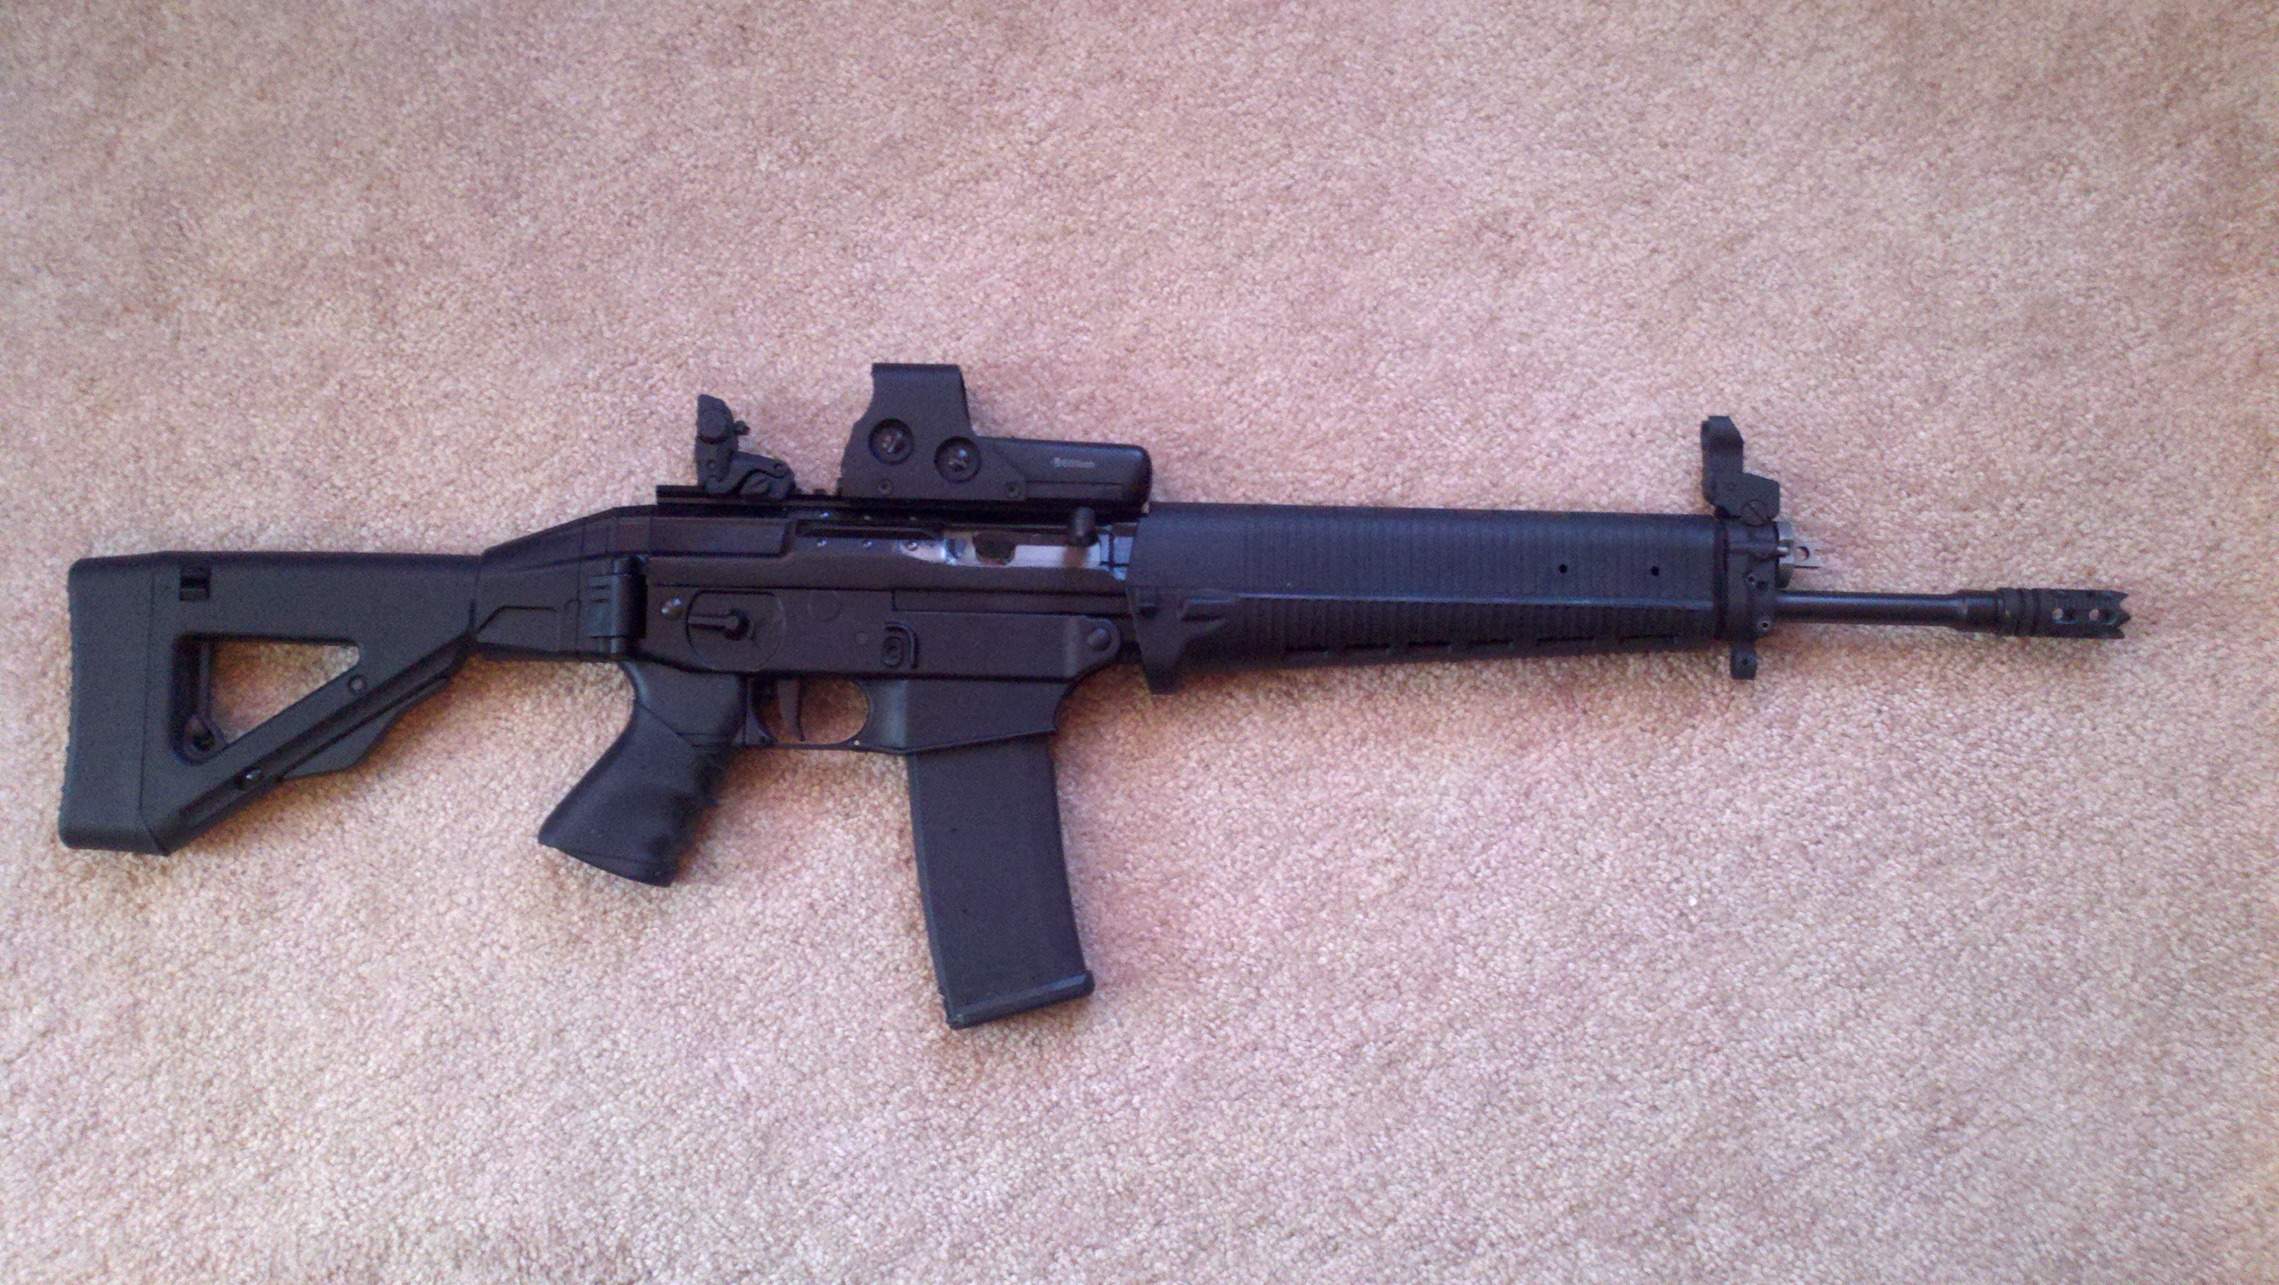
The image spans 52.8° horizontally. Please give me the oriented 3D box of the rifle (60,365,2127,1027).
[{"bbox_3d":[-0.021,0.026,1.060,0.945,0.068,0.300,1,86,0],"label":"rifle"}]

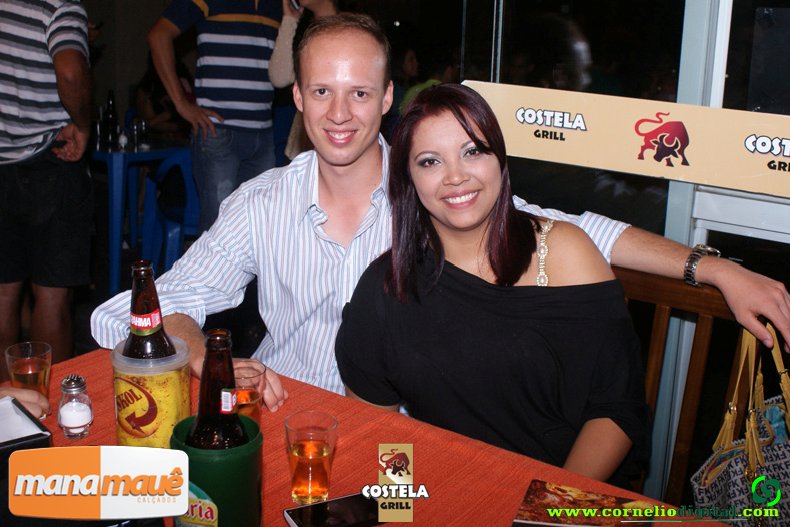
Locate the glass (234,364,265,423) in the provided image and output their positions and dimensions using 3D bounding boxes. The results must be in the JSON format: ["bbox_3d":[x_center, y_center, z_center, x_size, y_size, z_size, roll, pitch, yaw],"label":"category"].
[{"bbox_3d":[-0.232,0.212,1.413,0.069,0.108,0.069,2,15,0],"label":"glass"}]

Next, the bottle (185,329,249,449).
[{"bbox_3d":[-0.207,0.215,1.077,0.074,0.285,0.074,5,15,4],"label":"bottle"}]

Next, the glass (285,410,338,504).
[{"bbox_3d":[-0.114,0.263,1.234,0.069,0.108,0.069,2,15,0],"label":"glass"}]

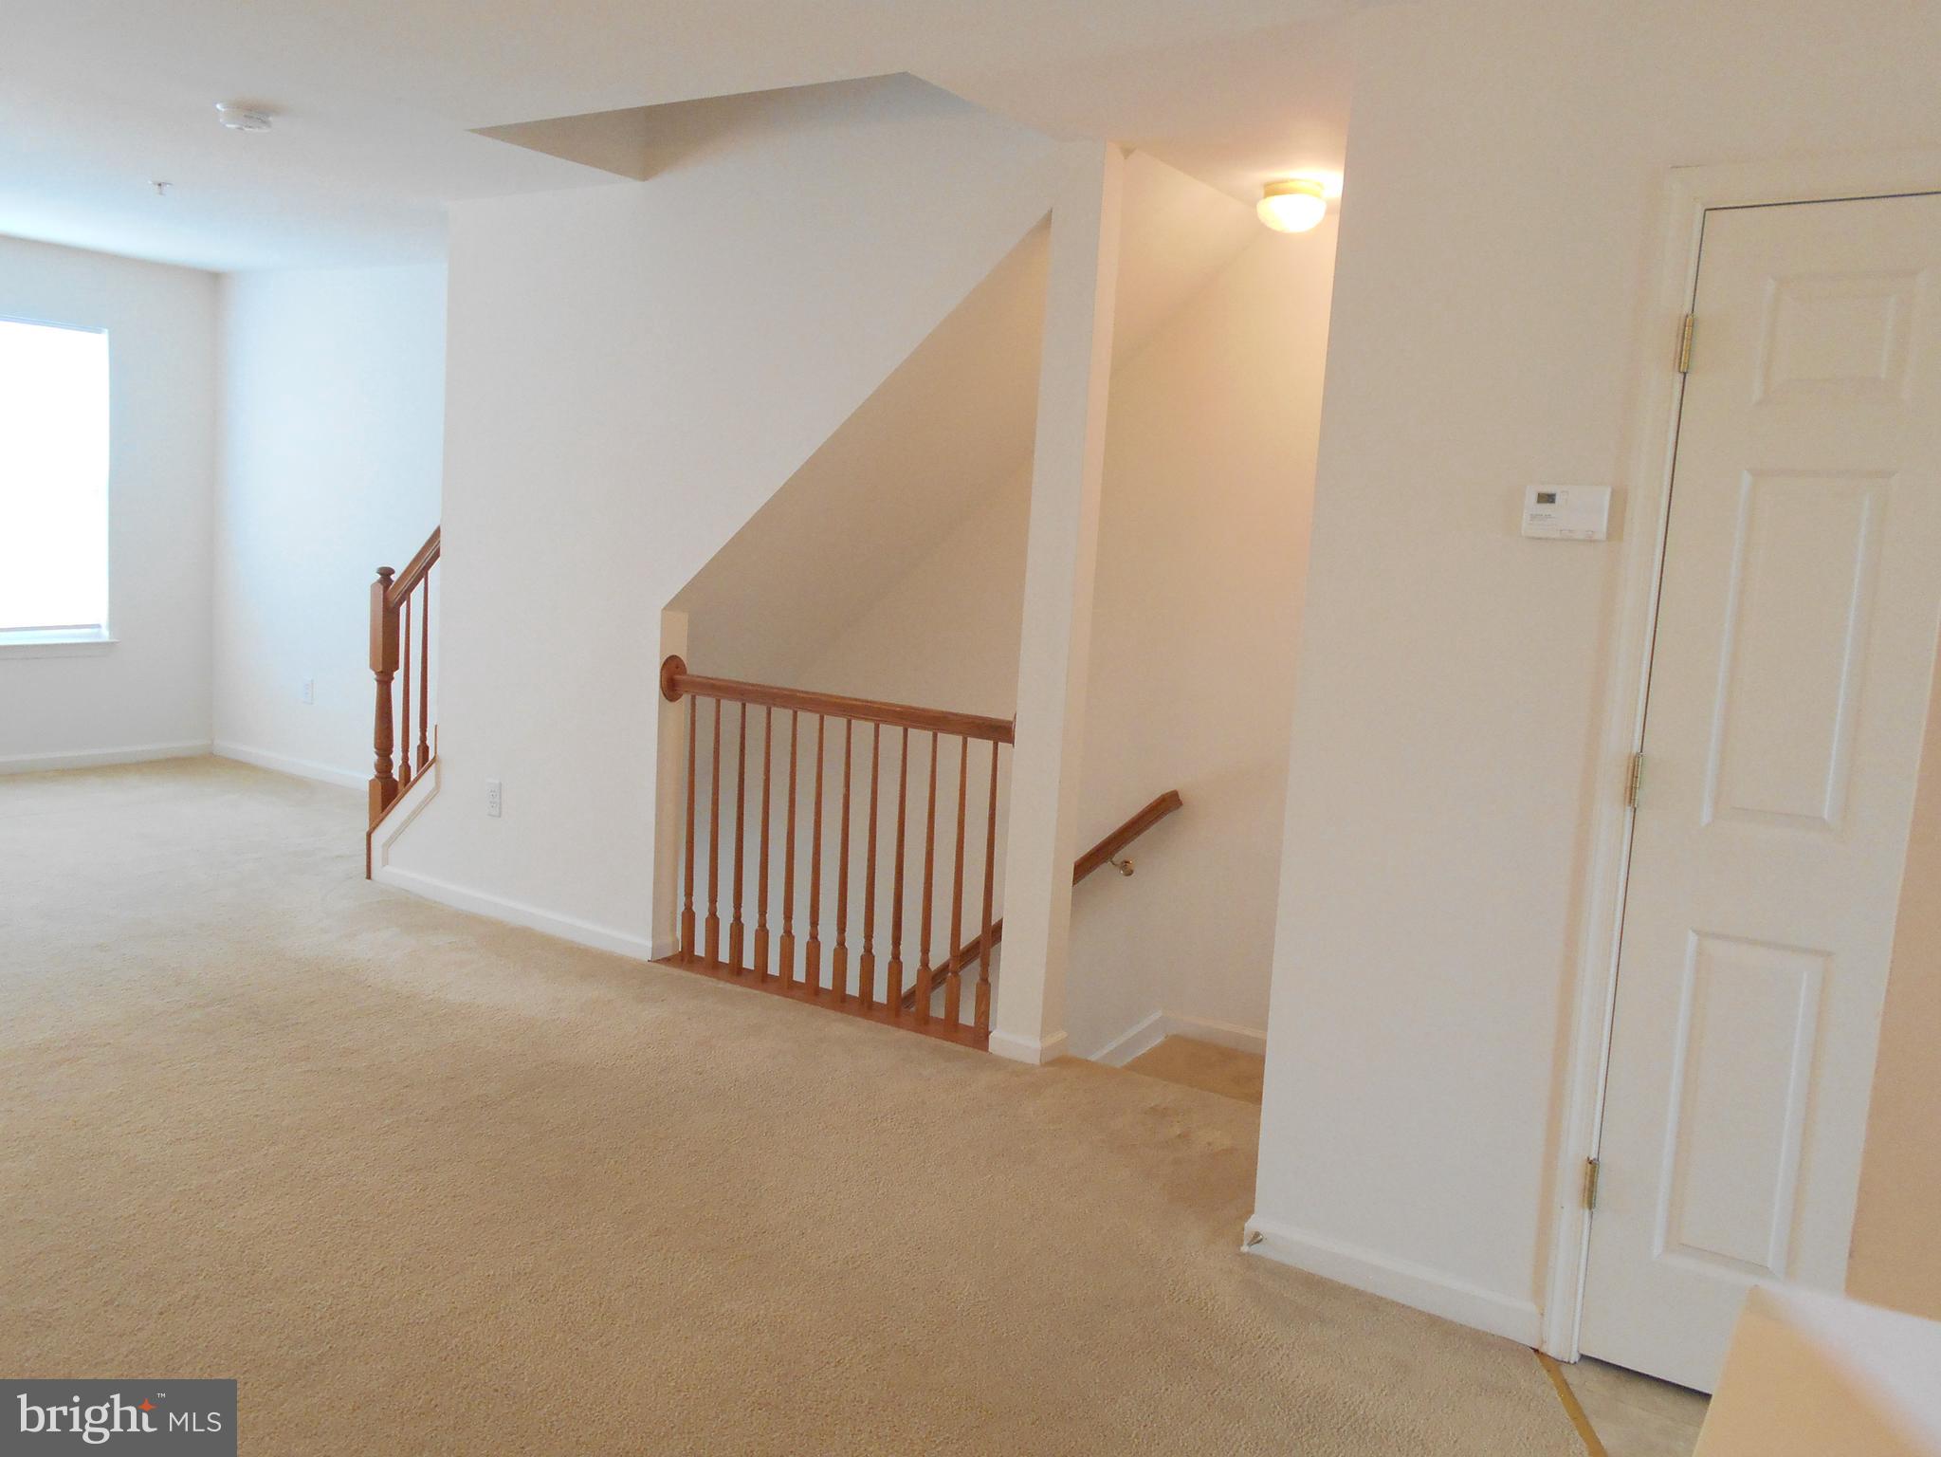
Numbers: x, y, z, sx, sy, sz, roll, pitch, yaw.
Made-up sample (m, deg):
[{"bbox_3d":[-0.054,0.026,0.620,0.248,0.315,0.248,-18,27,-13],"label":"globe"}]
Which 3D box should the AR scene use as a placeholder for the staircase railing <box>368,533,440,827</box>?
[{"bbox_3d":[-2.010,-0.164,5.279,0.430,1.150,0.110,8,9,31],"label":"staircase railing"}]

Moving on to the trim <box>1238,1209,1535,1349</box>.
[{"bbox_3d":[0.816,1.082,2.861,0.580,0.082,0.020,8,9,31],"label":"trim"}]

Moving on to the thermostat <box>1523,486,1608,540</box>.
[{"bbox_3d":[1.040,-0.377,2.546,0.136,0.092,0.030,8,9,31],"label":"thermostat"}]

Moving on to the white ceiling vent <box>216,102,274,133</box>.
[{"bbox_3d":[-1.887,-1.586,3.794,0.135,0.048,0.135,8,9,31],"label":"white ceiling vent"}]

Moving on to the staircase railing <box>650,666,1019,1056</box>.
[{"bbox_3d":[-0.419,0.334,4.351,1.280,0.970,0.130,8,9,31],"label":"staircase railing"}]

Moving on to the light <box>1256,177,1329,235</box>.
[{"bbox_3d":[0.876,-1.420,3.990,0.187,0.124,0.187,8,9,31],"label":"light"}]

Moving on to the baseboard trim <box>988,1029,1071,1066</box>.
[{"bbox_3d":[0.162,0.869,4.056,0.170,0.072,0.155,8,9,31],"label":"baseboard trim"}]

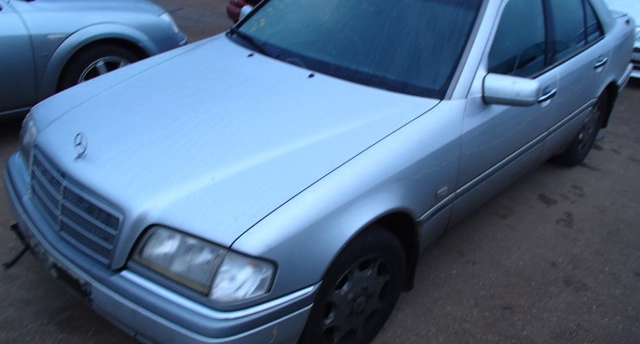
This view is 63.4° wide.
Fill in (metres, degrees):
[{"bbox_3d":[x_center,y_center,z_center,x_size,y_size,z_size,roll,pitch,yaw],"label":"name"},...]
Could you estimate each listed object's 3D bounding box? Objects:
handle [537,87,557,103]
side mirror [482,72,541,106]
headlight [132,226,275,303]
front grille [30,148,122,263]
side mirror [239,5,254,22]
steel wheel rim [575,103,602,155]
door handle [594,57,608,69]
[{"bbox_3d":[1.212,-0.412,2.755,0.055,0.045,0.240,25,34,36],"label":"handle"},{"bbox_3d":[0.820,-0.356,2.208,0.230,0.125,0.110,25,34,36],"label":"side mirror"},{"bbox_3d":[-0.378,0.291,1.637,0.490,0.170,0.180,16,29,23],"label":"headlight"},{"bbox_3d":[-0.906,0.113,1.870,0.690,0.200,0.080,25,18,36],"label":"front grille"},{"bbox_3d":[-0.495,-0.977,3.268,0.230,0.125,0.110,25,34,36],"label":"side mirror"},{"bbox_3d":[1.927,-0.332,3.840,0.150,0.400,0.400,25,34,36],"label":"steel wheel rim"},{"bbox_3d":[1.819,-0.707,3.352,0.055,0.045,0.240,25,34,36],"label":"door handle"}]

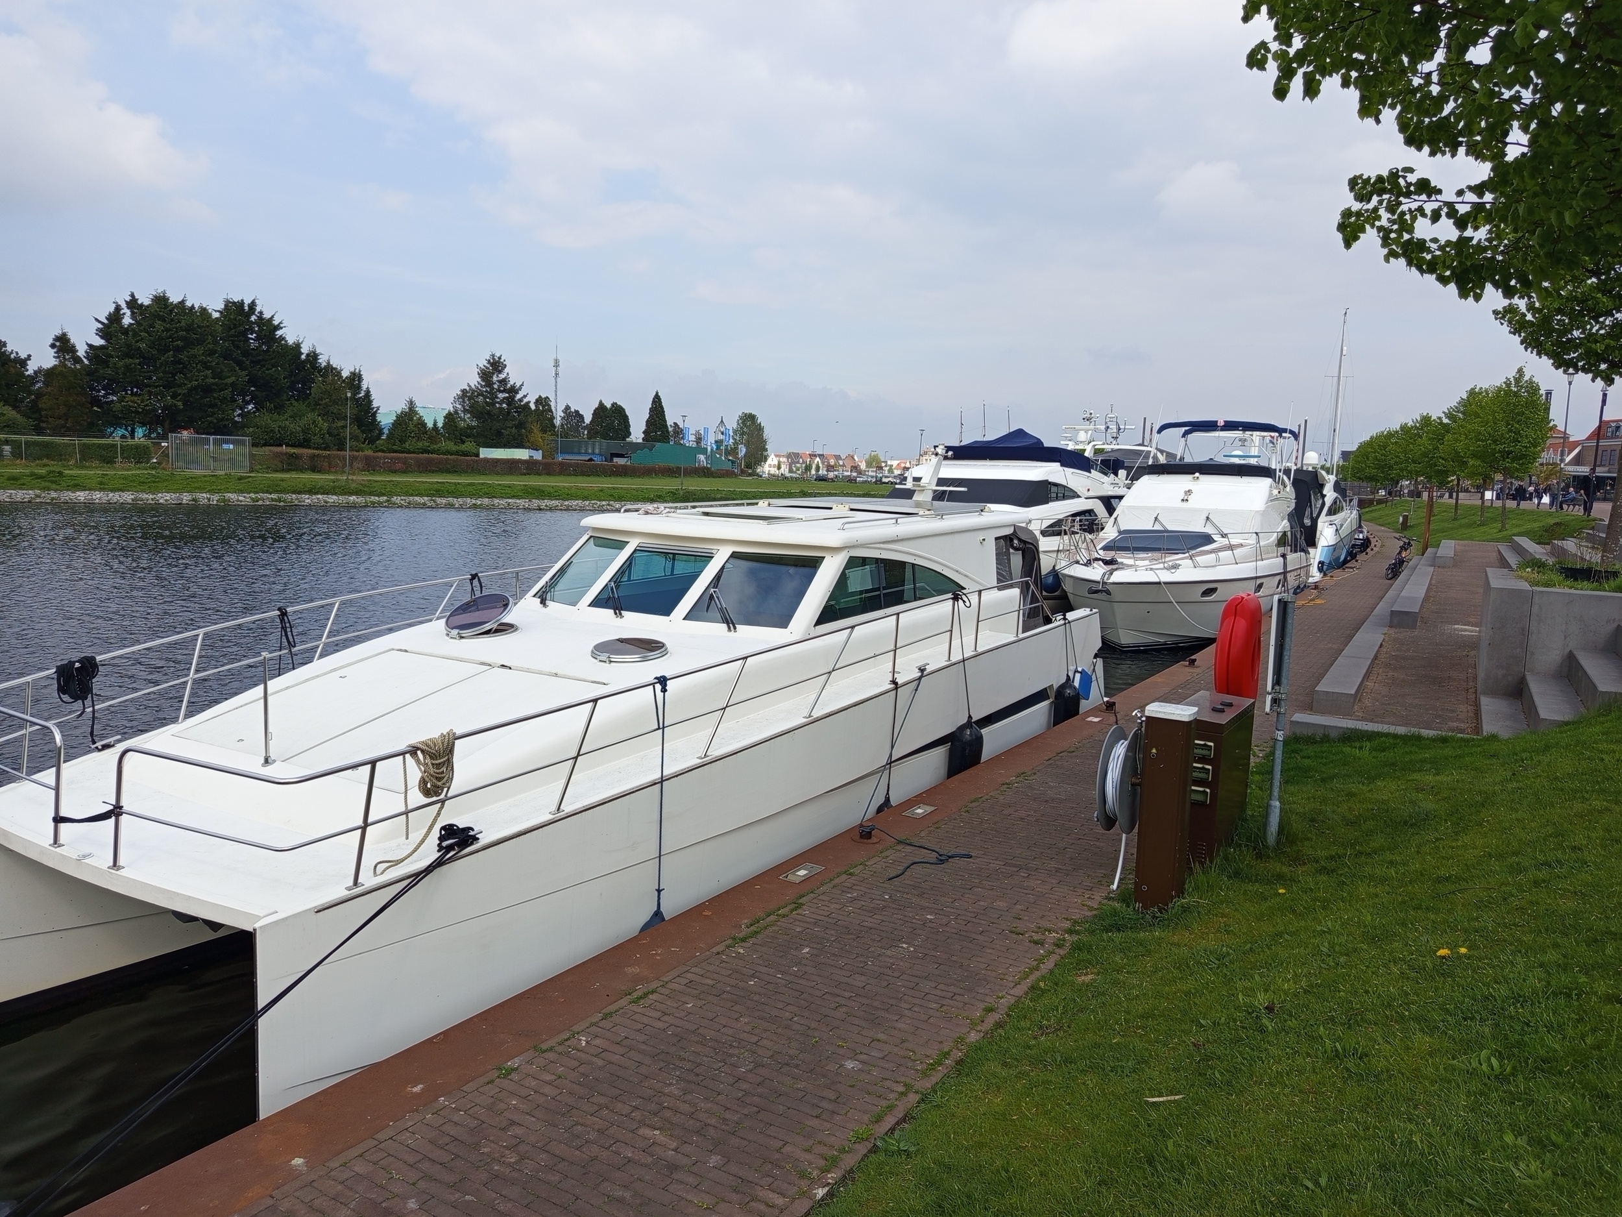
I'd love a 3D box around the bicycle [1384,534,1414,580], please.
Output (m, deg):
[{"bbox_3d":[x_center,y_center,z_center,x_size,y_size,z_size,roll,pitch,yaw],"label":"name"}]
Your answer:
[{"bbox_3d":[15.893,-1.349,30.300,0.650,1.100,1.750,7,8,34],"label":"bicycle"}]

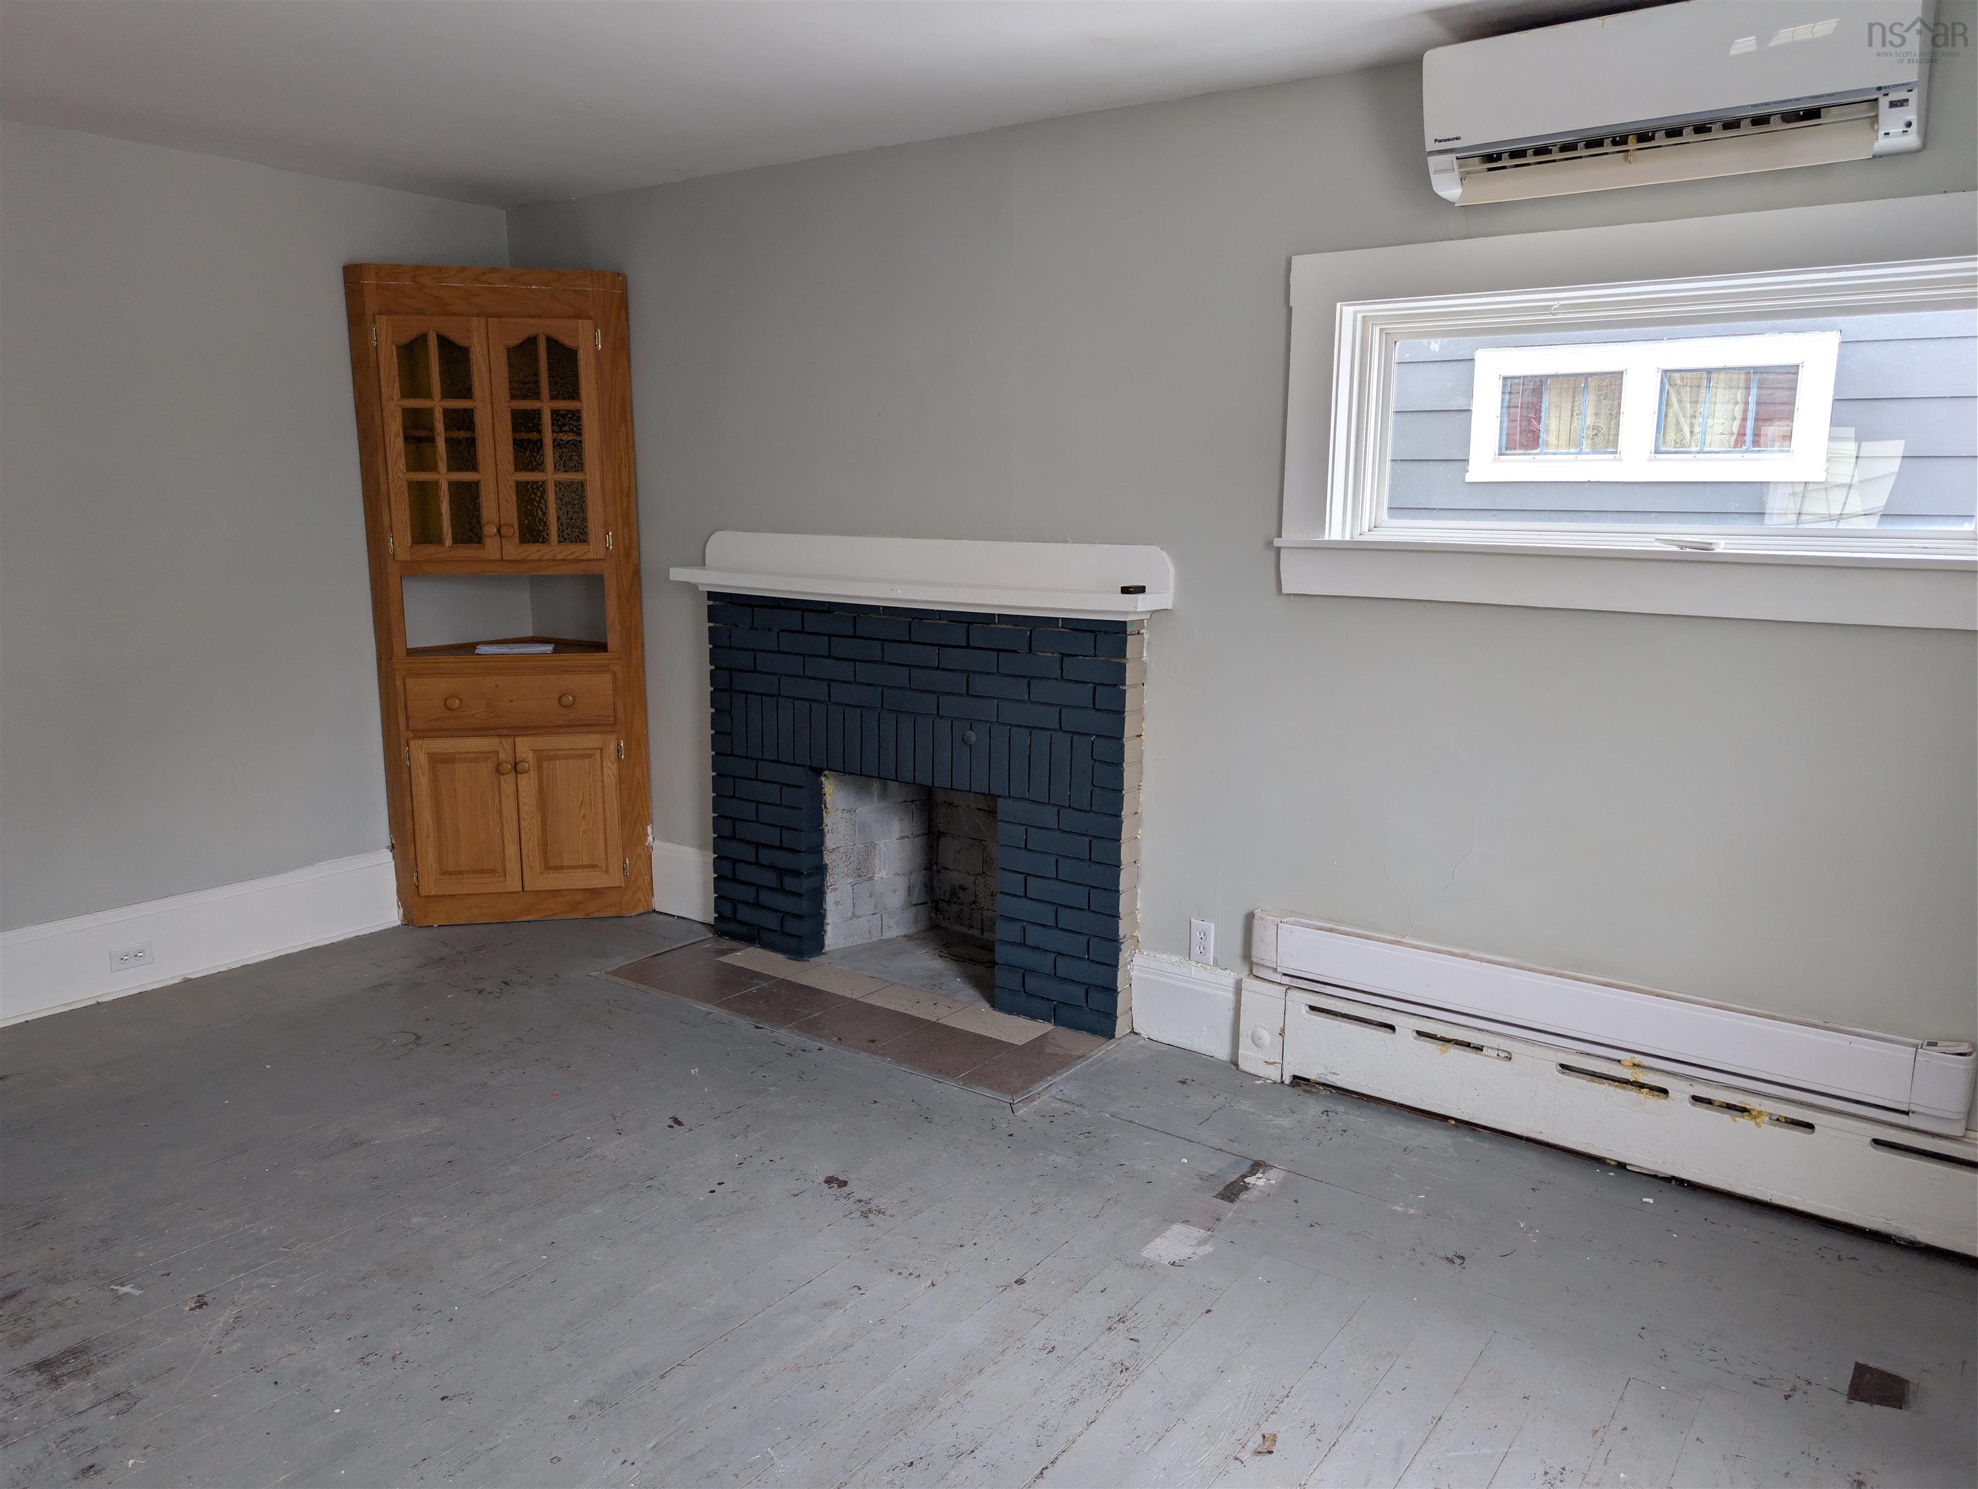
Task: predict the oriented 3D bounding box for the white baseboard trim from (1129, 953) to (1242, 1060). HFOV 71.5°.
[{"bbox_3d":[0.548,0.717,3.780,0.323,0.234,0.030,8,13,34],"label":"white baseboard trim"}]

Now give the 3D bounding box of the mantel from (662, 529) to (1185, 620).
[{"bbox_3d":[-0.274,-0.505,4.036,1.726,0.199,0.189,8,13,34],"label":"mantel"}]

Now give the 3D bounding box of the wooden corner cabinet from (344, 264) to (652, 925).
[{"bbox_3d":[-1.654,-0.500,4.866,0.879,2.189,0.510,-2,11,-11],"label":"wooden corner cabinet"}]

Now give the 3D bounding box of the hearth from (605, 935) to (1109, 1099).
[{"bbox_3d":[-0.432,0.762,4.071,1.562,0.030,0.477,8,13,34],"label":"hearth"}]

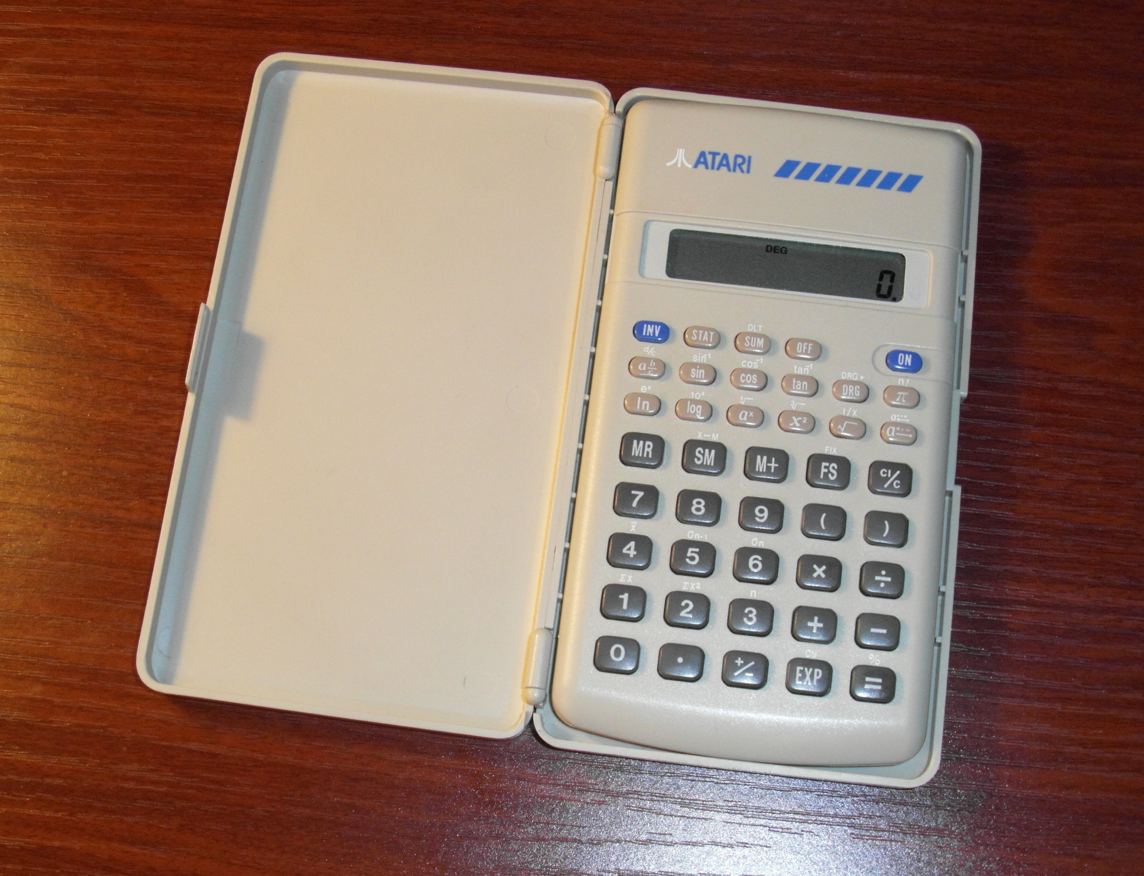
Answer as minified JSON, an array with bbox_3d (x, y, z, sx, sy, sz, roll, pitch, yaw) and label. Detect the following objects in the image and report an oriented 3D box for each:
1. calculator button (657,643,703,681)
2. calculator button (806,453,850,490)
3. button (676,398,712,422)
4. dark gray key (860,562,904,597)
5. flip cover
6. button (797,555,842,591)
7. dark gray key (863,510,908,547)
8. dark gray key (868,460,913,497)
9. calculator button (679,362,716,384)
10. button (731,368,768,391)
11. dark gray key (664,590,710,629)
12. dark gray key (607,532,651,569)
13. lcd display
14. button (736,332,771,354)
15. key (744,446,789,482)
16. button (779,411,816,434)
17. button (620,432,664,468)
[{"bbox_3d":[0.020,0.042,0.390,0.009,0.002,0.007,6,72,3],"label":"calculator button"},{"bbox_3d":[0.049,0.006,0.401,0.009,0.002,0.007,6,72,3],"label":"calculator button"},{"bbox_3d":[0.024,-0.005,0.405,0.007,0.002,0.004,6,72,3],"label":"button"},{"bbox_3d":[0.060,0.027,0.402,0.009,0.002,0.007,7,71,3],"label":"dark gray key"},{"bbox_3d":[-0.037,-0.012,0.425,0.078,0.006,0.141,7,70,3],"label":"flip cover"},{"bbox_3d":[0.047,0.026,0.400,0.009,0.002,0.007,7,71,3],"label":"button"},{"bbox_3d":[0.063,0.018,0.418,0.009,0.003,0.007,7,74,3],"label":"dark gray key"},{"bbox_3d":[0.062,0.008,0.406,0.009,0.002,0.007,7,71,3],"label":"dark gray key"},{"bbox_3d":[0.026,-0.013,0.428,0.007,0.002,0.004,7,74,3],"label":"calculator button"},{"bbox_3d":[0.034,-0.011,0.407,0.007,0.002,0.004,6,72,3],"label":"button"},{"bbox_3d":[0.022,0.033,0.398,0.009,0.002,0.007,7,71,3],"label":"dark gray key"},{"bbox_3d":[0.011,0.023,0.418,0.009,0.003,0.007,7,74,3],"label":"dark gray key"},{"bbox_3d":[0.043,-0.035,0.422,0.048,0.002,0.011,7,71,3],"label":"lcd display"},{"bbox_3d":[0.036,-0.019,0.418,0.007,0.002,0.004,7,71,3],"label":"button"},{"bbox_3d":[0.038,0.005,0.407,0.009,0.002,0.007,7,71,3],"label":"key"},{"bbox_3d":[0.046,-0.003,0.425,0.007,0.002,0.004,7,74,3],"label":"button"},{"bbox_3d":[0.014,0.002,0.412,0.009,0.002,0.007,7,71,3],"label":"button"}]

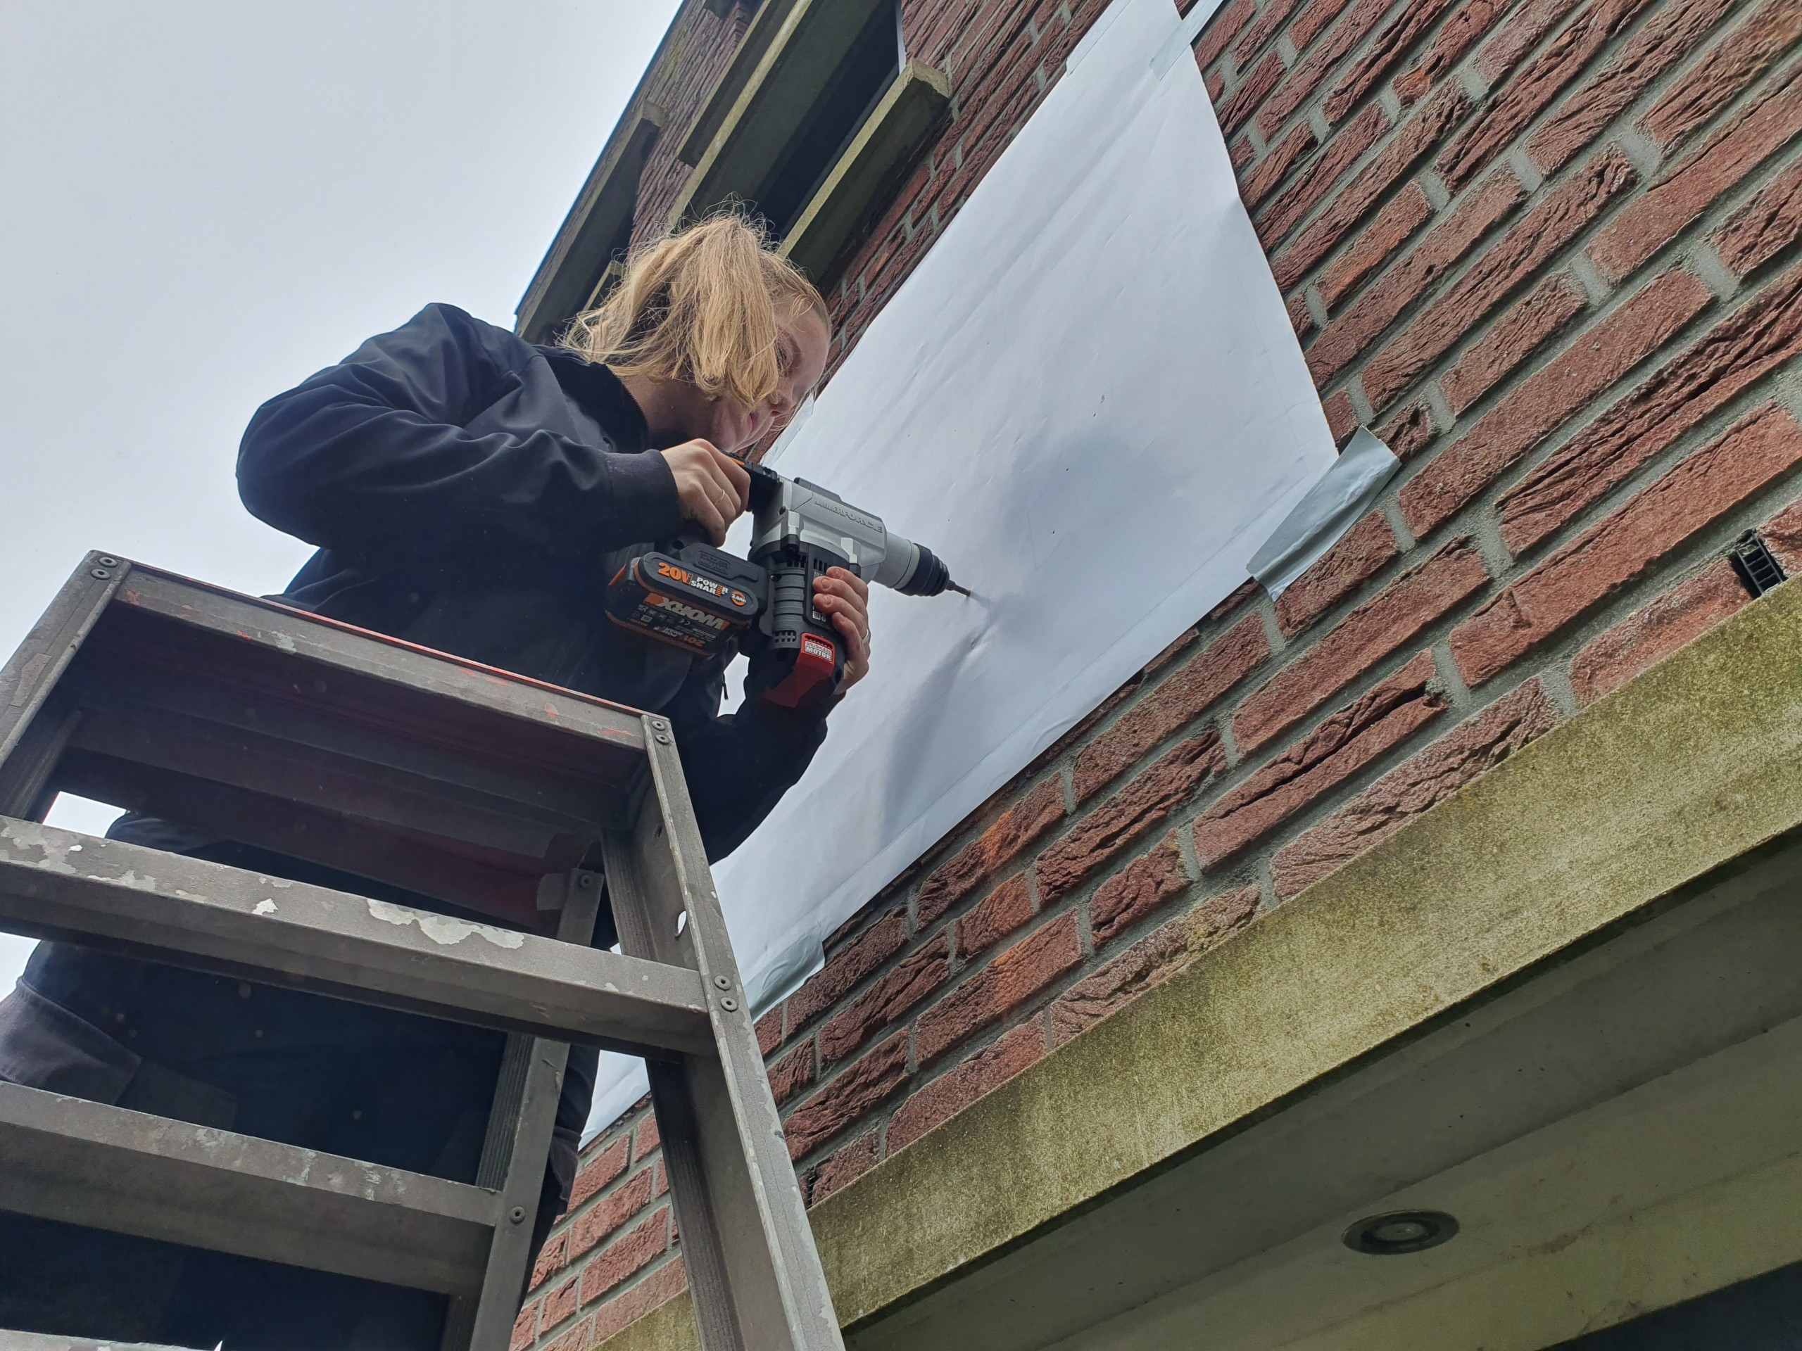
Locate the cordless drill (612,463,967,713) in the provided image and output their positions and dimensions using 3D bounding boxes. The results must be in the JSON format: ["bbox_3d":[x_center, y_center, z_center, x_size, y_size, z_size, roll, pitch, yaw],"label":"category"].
[{"bbox_3d":[-0.081,-0.075,1.171,0.353,0.228,0.085,21,-46,-26],"label":"cordless drill"}]

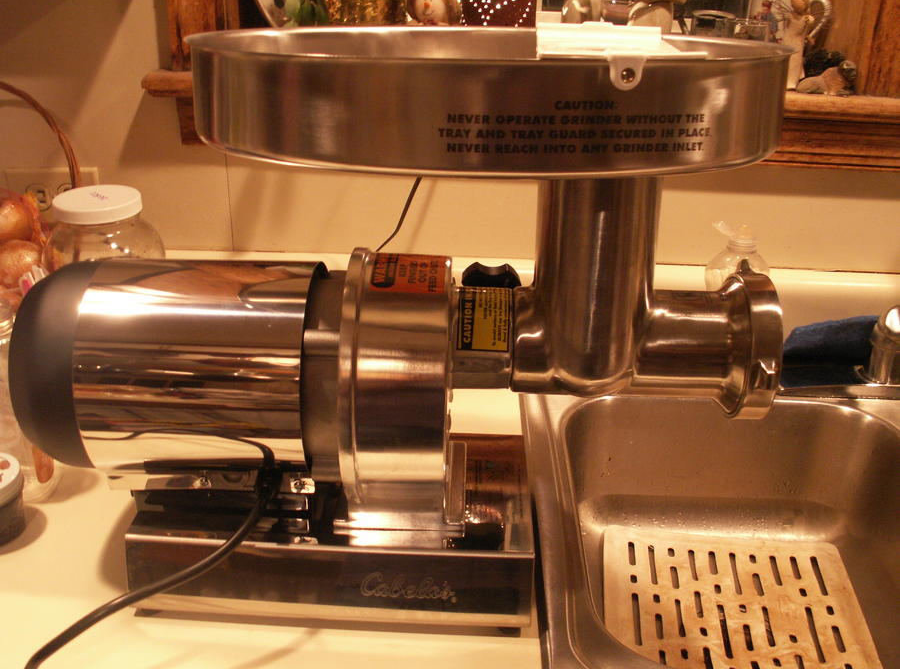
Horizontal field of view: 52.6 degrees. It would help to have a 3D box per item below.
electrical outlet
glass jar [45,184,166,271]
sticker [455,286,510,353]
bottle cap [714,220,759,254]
[{"bbox_3d":[-0.470,-0.162,1.075,0.115,0.071,0.009,2,26,0],"label":"electrical outlet"},{"bbox_3d":[-0.361,-0.043,0.970,0.122,0.211,0.122,1,26,-1],"label":"glass jar"},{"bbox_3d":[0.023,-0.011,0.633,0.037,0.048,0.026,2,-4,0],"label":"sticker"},{"bbox_3d":[0.310,-0.105,0.985,0.042,0.033,0.033,2,26,0],"label":"bottle cap"}]

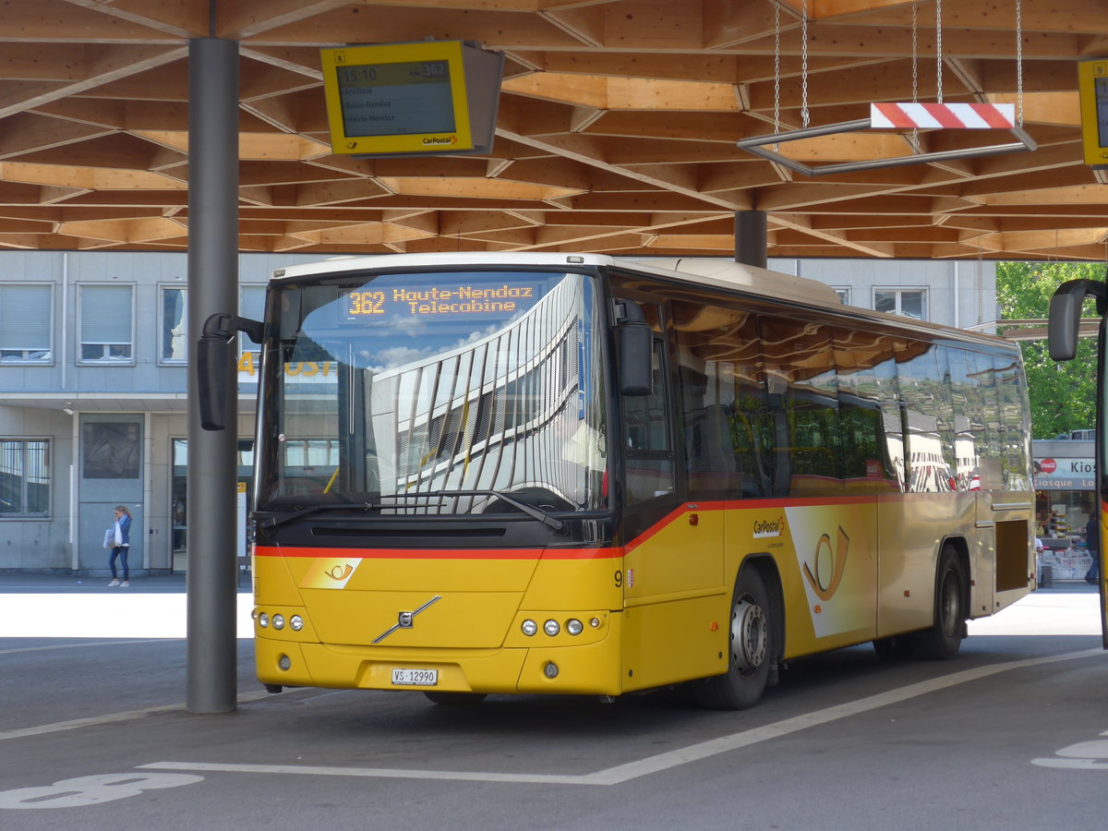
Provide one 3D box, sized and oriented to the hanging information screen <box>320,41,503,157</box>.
[{"bbox_3d":[-0.978,-2.160,17.700,1.070,0.720,0.640,-1,-2,23],"label":"hanging information screen"}]

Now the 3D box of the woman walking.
[{"bbox_3d":[-8.800,2.650,52.000,0.520,1.650,0.480,1,-2,-20],"label":"woman walking"}]

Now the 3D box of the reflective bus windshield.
[{"bbox_3d":[-0.785,-0.135,15.900,2.360,1.500,0.320,-1,-2,24],"label":"reflective bus windshield"}]

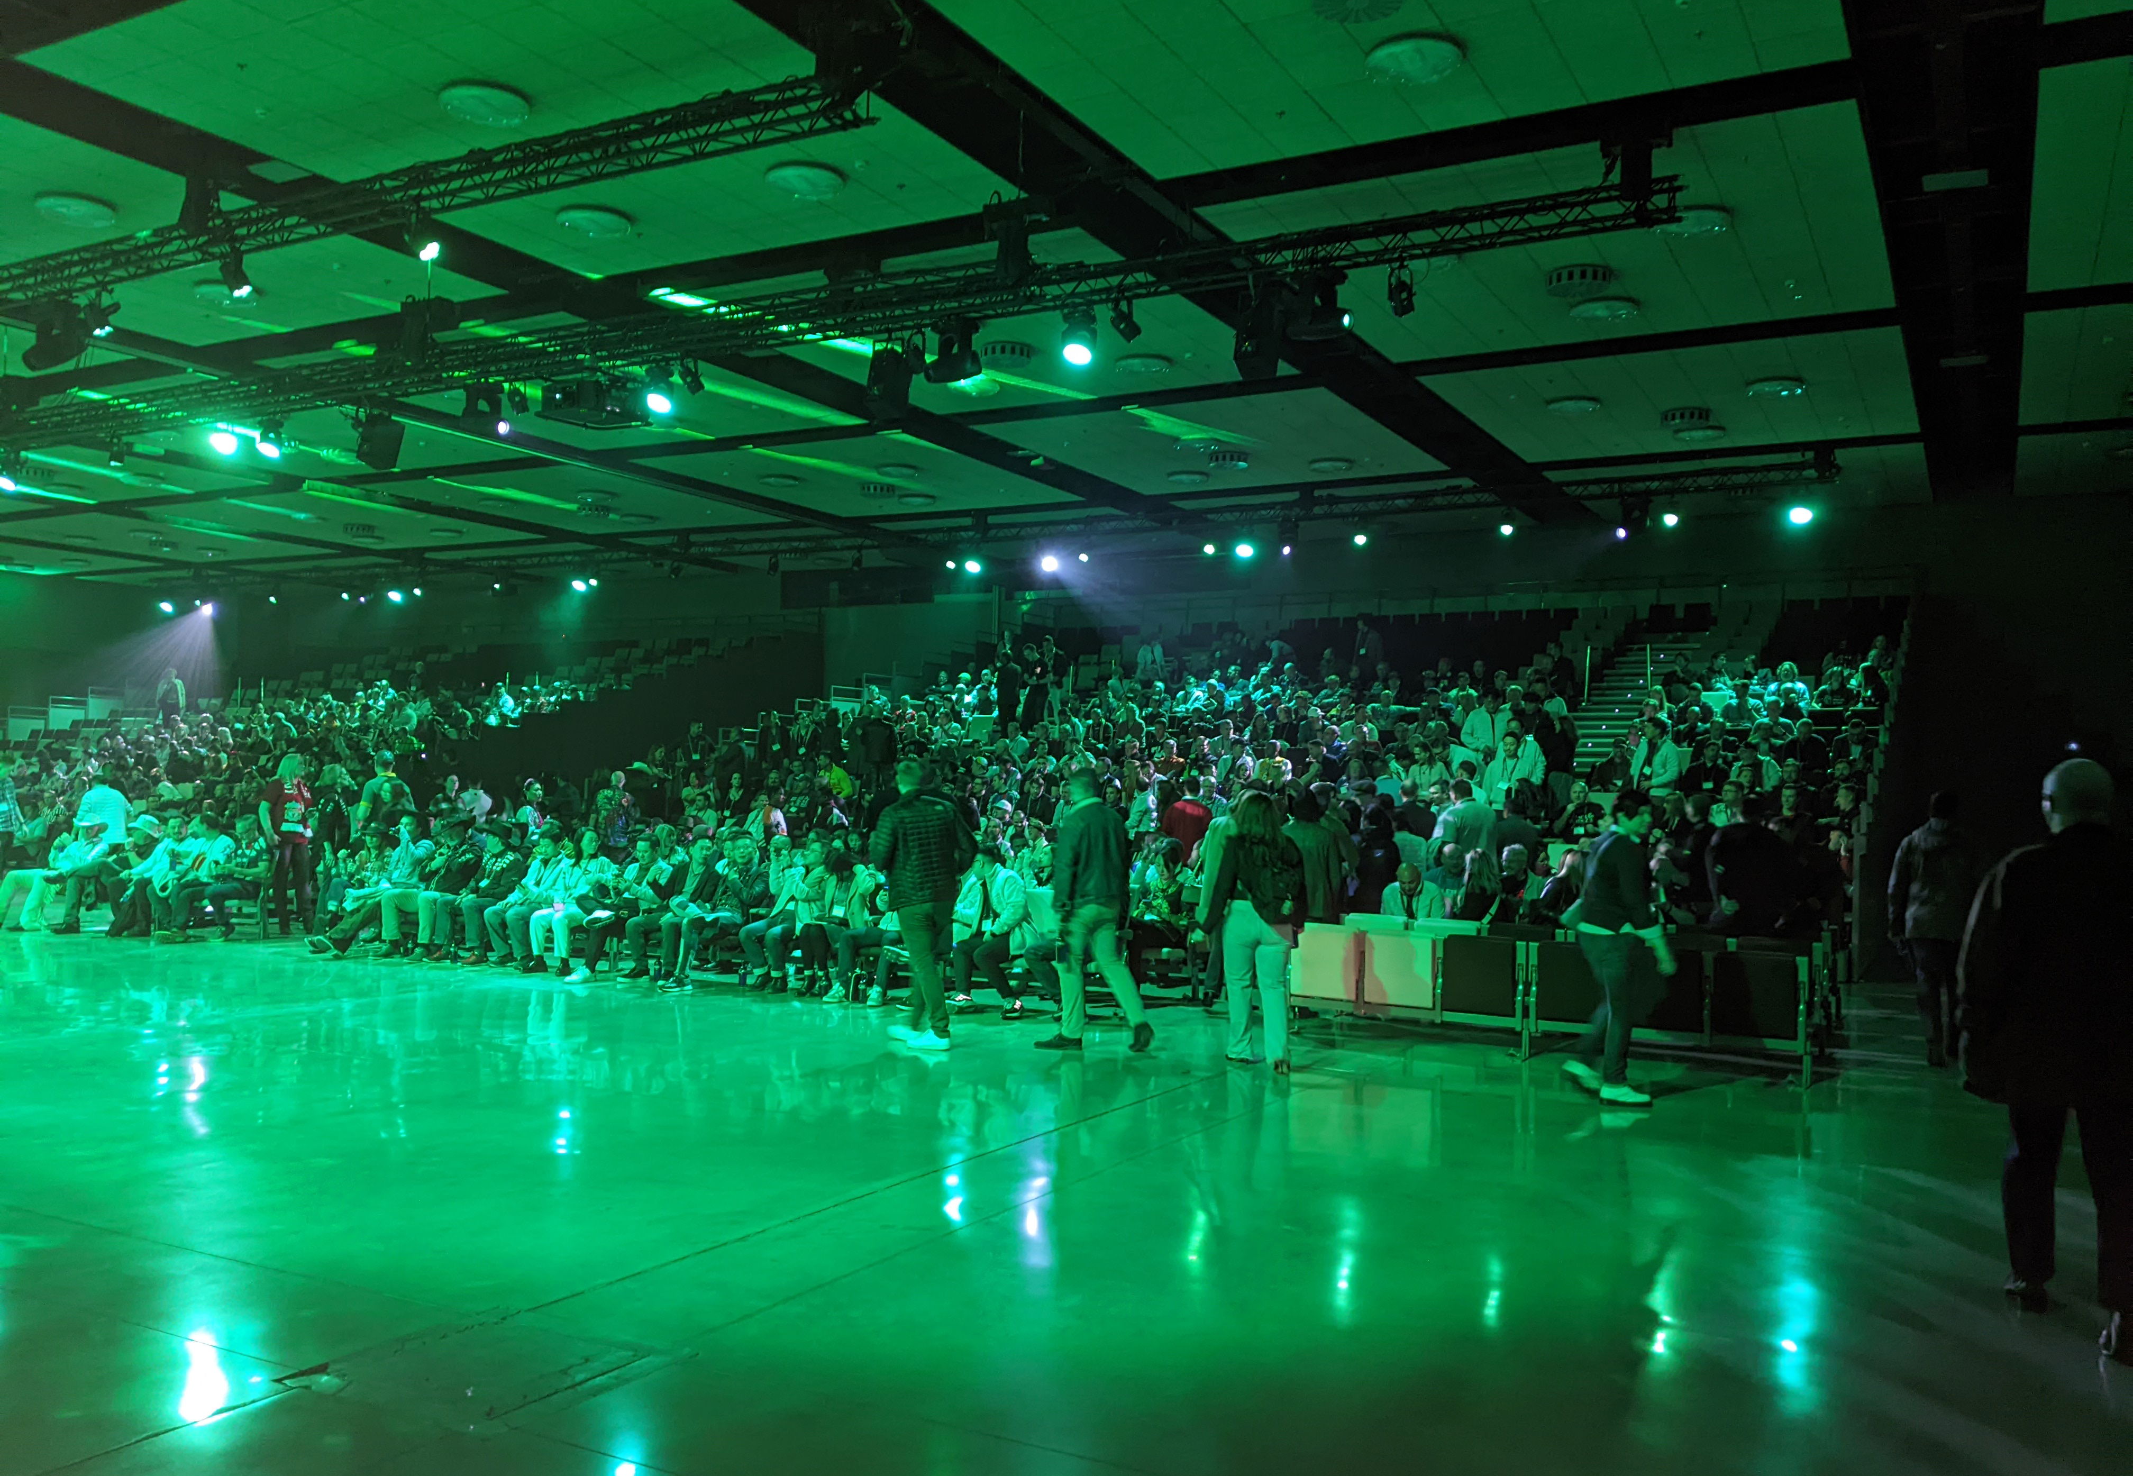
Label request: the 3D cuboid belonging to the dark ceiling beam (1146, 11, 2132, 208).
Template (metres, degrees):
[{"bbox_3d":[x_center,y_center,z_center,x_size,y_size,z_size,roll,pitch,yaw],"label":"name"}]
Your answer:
[{"bbox_3d":[4.239,-4.941,13.161,7.400,0.300,0.780,0,-3,29],"label":"dark ceiling beam"}]

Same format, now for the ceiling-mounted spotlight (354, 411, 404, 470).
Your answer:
[{"bbox_3d":[-8.071,-3.493,19.535,0.380,0.590,0.370,0,-16,29],"label":"ceiling-mounted spotlight"}]

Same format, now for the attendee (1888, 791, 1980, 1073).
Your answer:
[{"bbox_3d":[5.911,1.286,11.328,0.600,1.800,0.420,1,-2,21],"label":"attendee"}]

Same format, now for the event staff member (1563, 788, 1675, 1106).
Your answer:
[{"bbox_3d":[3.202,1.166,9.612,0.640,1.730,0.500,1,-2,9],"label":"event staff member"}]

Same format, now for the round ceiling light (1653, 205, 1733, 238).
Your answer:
[{"bbox_3d":[5.713,-4.686,15.190,0.700,0.100,0.700,2,-2,0],"label":"round ceiling light"}]

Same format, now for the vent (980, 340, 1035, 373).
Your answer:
[{"bbox_3d":[-0.709,-4.650,20.203,0.650,0.170,0.650,2,-2,0],"label":"vent"}]

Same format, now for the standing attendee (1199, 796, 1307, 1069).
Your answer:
[{"bbox_3d":[1.150,1.150,10.162,0.580,1.690,0.420,2,-2,2],"label":"standing attendee"}]

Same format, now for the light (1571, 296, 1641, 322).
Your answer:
[{"bbox_3d":[5.758,-4.582,17.796,0.710,0.100,0.710,0,-3,29],"label":"light"}]

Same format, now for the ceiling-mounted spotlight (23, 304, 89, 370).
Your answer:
[{"bbox_3d":[-9.514,-3.770,15.664,0.520,0.560,0.400,3,-2,-21],"label":"ceiling-mounted spotlight"}]

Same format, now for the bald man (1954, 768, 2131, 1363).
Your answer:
[{"bbox_3d":[3.129,0.963,5.251,0.620,1.800,0.460,1,-2,19],"label":"bald man"}]

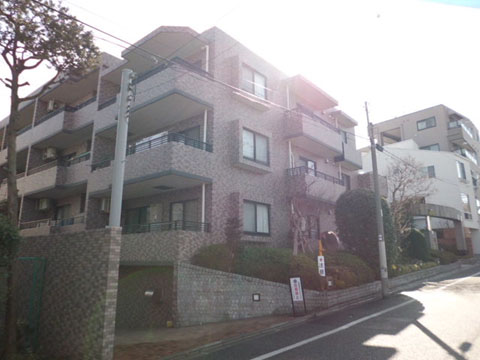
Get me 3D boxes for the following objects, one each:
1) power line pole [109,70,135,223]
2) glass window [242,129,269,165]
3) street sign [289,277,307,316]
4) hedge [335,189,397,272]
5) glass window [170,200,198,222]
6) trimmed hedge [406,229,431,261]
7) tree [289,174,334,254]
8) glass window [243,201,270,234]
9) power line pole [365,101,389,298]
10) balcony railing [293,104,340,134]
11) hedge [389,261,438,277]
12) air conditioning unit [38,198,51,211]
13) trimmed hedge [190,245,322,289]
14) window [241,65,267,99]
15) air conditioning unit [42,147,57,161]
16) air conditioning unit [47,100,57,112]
[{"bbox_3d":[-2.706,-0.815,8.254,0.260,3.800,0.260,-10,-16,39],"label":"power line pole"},{"bbox_3d":[0.700,-1.322,14.698,0.100,1.220,1.680,-10,-16,39],"label":"glass window"},{"bbox_3d":[2.170,4.278,13.337,0.460,1.380,0.060,7,-22,-30],"label":"street sign"},{"bbox_3d":[5.873,2.410,16.871,2.300,3.800,2.500,-10,-16,39],"label":"hedge"},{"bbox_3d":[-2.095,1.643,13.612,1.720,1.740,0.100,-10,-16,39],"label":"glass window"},{"bbox_3d":[12.725,4.634,25.700,1.650,2.250,1.650,-10,-16,39],"label":"trimmed hedge"},{"bbox_3d":[2.763,1.389,14.203,1.400,3.300,1.500,0,-12,0],"label":"tree"},{"bbox_3d":[0.692,1.520,14.285,0.150,1.280,1.710,-10,-16,39],"label":"glass window"},{"bbox_3d":[5.385,0.566,14.257,0.300,7.900,0.300,-10,-16,39],"label":"power line pole"},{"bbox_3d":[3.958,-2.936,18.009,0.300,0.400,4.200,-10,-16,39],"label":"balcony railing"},{"bbox_3d":[11.421,5.724,23.377,0.800,0.600,8.200,-11,-17,43],"label":"hedge"},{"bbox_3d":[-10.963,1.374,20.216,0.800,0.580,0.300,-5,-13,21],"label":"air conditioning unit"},{"bbox_3d":[0.920,3.313,13.538,5.900,1.500,1.300,11,-16,-42],"label":"trimmed hedge"},{"bbox_3d":[0.668,-4.141,15.481,0.150,1.280,1.710,-10,-16,39],"label":"window"},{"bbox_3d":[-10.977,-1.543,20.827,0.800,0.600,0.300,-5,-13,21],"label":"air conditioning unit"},{"bbox_3d":[-11.055,-4.422,21.484,0.320,0.600,0.780,-10,-16,39],"label":"air conditioning unit"}]

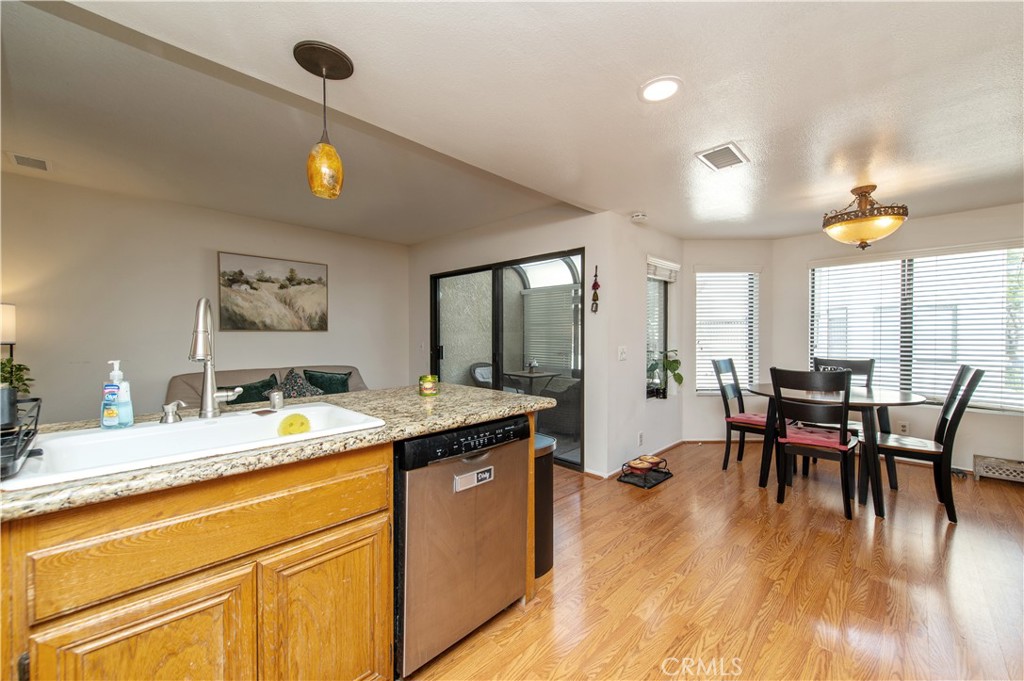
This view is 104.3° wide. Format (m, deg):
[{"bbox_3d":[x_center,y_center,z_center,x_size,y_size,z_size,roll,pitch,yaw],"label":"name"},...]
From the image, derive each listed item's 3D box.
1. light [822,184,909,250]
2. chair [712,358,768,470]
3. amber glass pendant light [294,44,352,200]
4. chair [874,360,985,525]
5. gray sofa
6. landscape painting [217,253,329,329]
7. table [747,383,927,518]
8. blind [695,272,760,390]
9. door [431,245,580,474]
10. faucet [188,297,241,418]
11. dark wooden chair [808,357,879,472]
[{"bbox_3d":[2.552,-0.877,2.873,0.465,0.445,0.465,0,1,45],"label":"light"},{"bbox_3d":[2.192,0.680,3.584,0.450,0.990,0.595,0,1,-42],"label":"chair"},{"bbox_3d":[-0.722,-0.815,1.524,0.200,0.535,0.200,0,1,45],"label":"amber glass pendant light"},{"bbox_3d":[2.870,0.686,2.856,0.595,0.990,0.450,0,1,38],"label":"chair"},{"bbox_3d":[-2.226,0.737,4.082,0.900,0.860,2.080,0,1,45],"label":"gray sofa"},{"bbox_3d":[-2.574,-0.505,4.394,0.040,0.815,1.080,0,1,45],"label":"landscape painting"},{"bbox_3d":[2.563,0.800,3.238,1.150,0.757,1.220,0,1,45],"label":"table"},{"bbox_3d":[2.454,-0.091,4.520,0.750,1.385,0.060,0,0,0],"label":"blind"},{"bbox_3d":[-0.187,0.162,4.420,2.415,2.010,0.110,0,1,45],"label":"door"},{"bbox_3d":[-1.012,0.066,1.373,0.135,0.415,0.280,0,1,-31],"label":"faucet"},{"bbox_3d":[2.893,0.681,3.515,0.450,0.990,0.595,0,1,45],"label":"dark wooden chair"}]

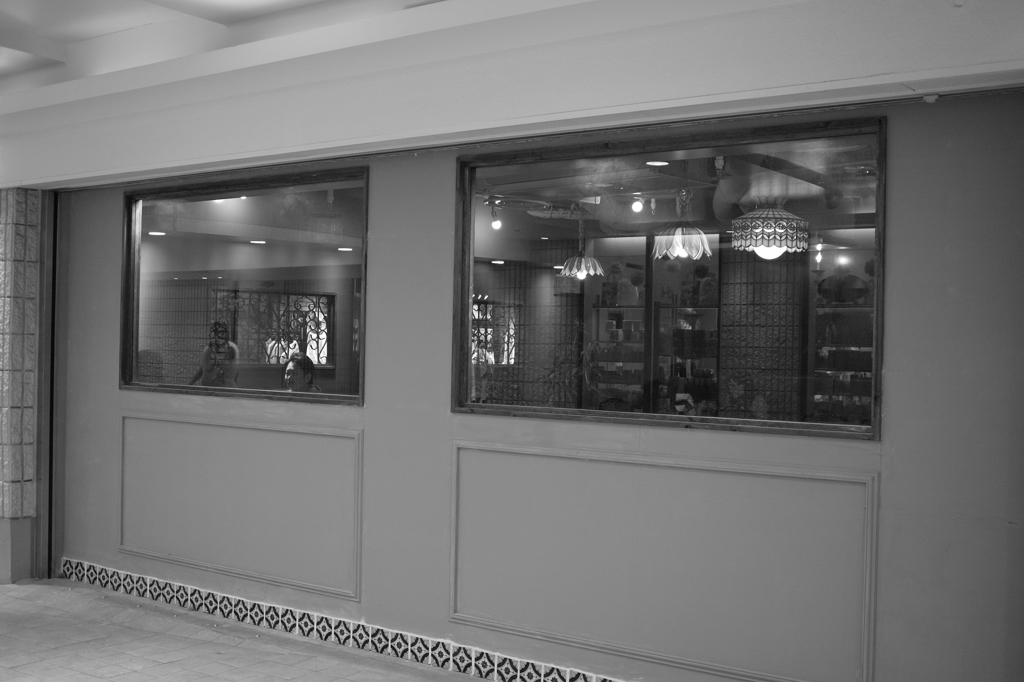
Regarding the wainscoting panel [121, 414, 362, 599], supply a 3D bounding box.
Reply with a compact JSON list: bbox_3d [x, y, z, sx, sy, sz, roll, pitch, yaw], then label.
[{"bbox_3d":[-1.405,0.776,5.740,1.822,0.773,0.030,1,-1,36],"label":"wainscoting panel"}]

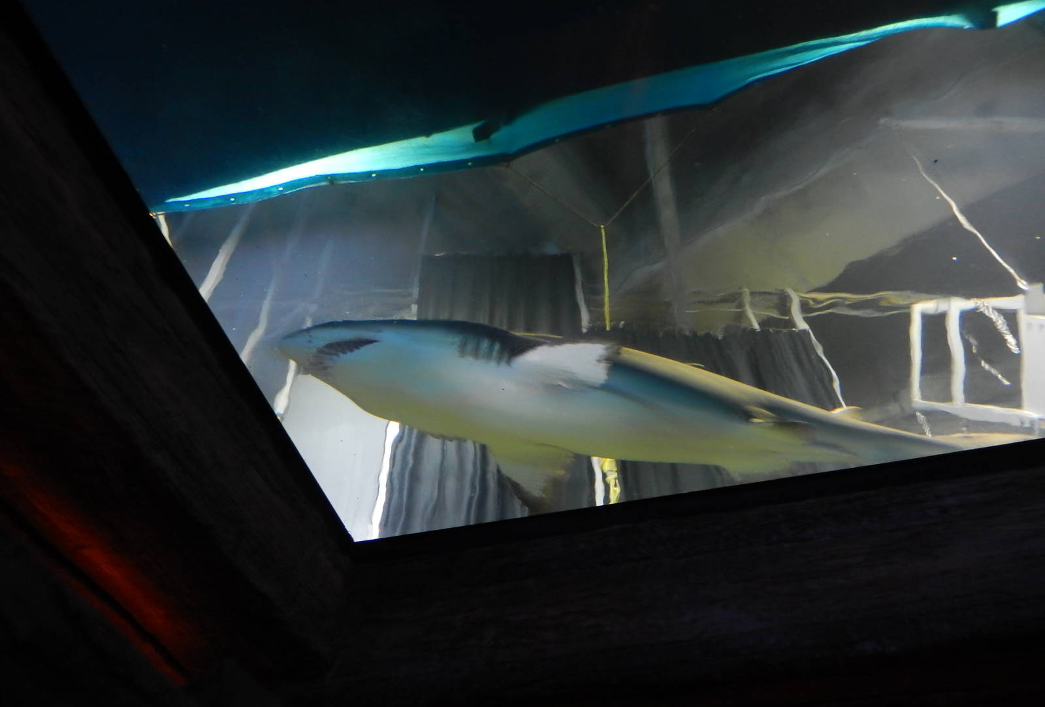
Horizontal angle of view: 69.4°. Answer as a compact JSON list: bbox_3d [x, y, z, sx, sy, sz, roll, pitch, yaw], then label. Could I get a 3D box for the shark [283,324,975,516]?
[{"bbox_3d":[0.470,0.136,2.006,2.200,0.500,0.660,8,-55,-3],"label":"shark"}]

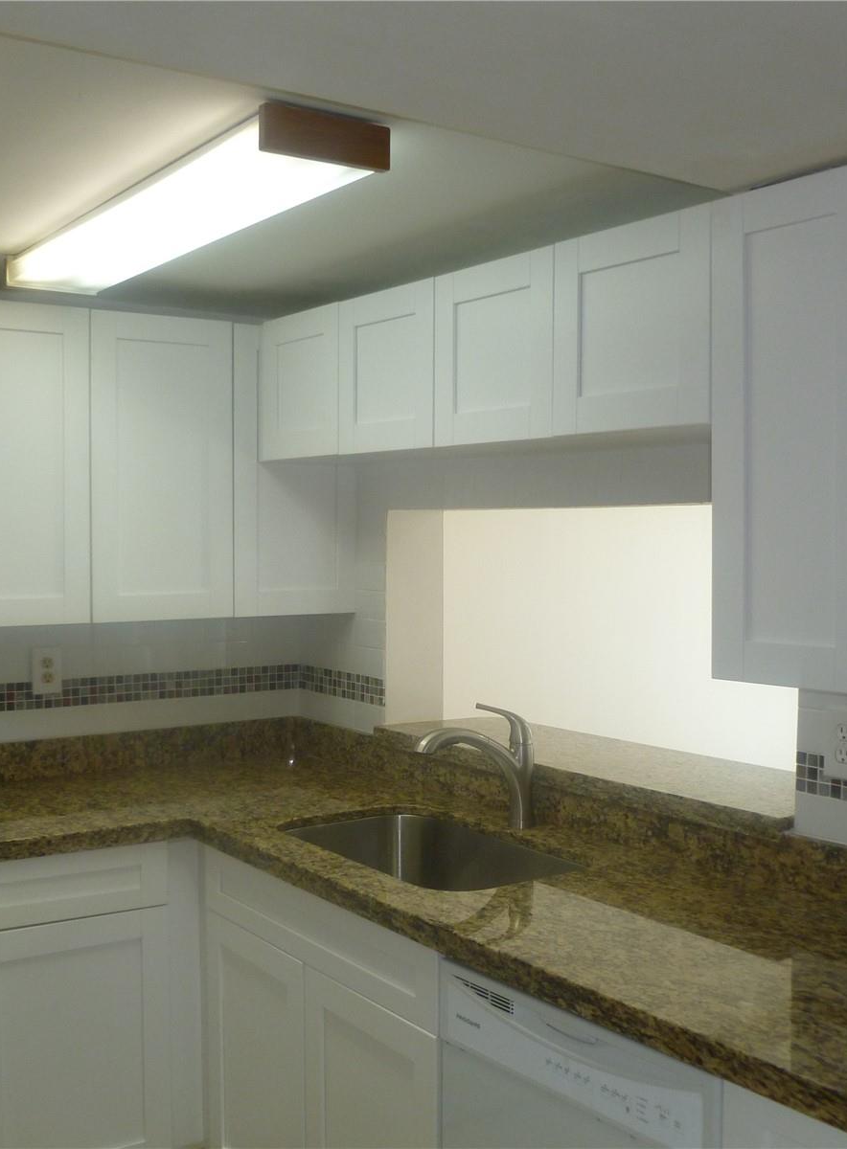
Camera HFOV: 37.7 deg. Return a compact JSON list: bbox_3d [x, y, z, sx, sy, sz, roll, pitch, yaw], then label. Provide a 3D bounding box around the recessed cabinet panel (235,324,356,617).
[{"bbox_3d":[-0.347,-0.273,3.333,0.369,0.758,0.022,-2,3,-35],"label":"recessed cabinet panel"}]

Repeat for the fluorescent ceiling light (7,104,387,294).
[{"bbox_3d":[-0.483,-0.646,2.283,0.213,0.067,1.227,-2,3,-34],"label":"fluorescent ceiling light"}]

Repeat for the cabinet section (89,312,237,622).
[{"bbox_3d":[-0.646,-0.257,3.076,0.381,0.756,0.022,-1,2,-36],"label":"cabinet section"}]

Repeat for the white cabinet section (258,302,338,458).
[{"bbox_3d":[-0.307,-0.466,3.095,0.022,0.350,0.395,-2,3,-35],"label":"white cabinet section"}]

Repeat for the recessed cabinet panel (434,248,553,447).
[{"bbox_3d":[0.141,-0.438,2.463,0.022,0.350,0.377,-2,3,-35],"label":"recessed cabinet panel"}]

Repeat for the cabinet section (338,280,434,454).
[{"bbox_3d":[-0.077,-0.443,2.693,0.022,0.353,0.363,-1,2,-36],"label":"cabinet section"}]

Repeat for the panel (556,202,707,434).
[{"bbox_3d":[0.362,-0.425,2.152,0.022,0.350,0.380,-2,3,-35],"label":"panel"}]

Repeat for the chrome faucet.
[{"bbox_3d":[0.112,0.417,2.669,0.285,0.277,0.055,-1,2,-26],"label":"chrome faucet"}]

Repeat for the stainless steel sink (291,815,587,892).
[{"bbox_3d":[0.020,0.675,2.563,0.410,0.200,0.690,-1,2,-36],"label":"stainless steel sink"}]

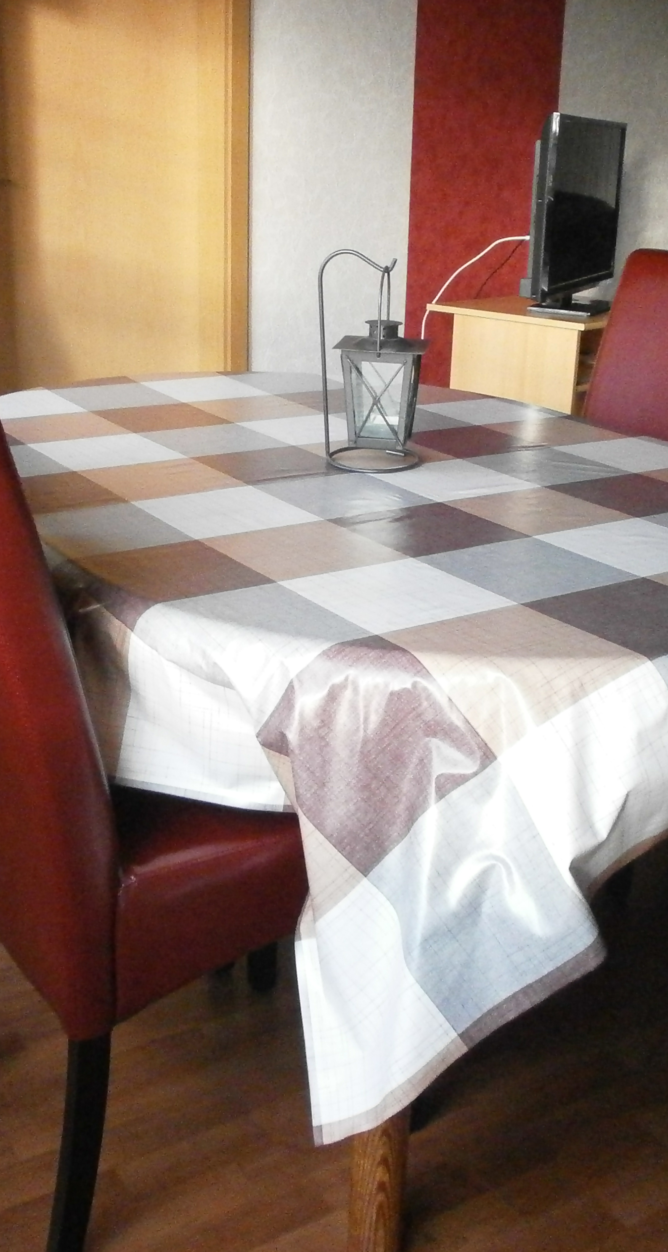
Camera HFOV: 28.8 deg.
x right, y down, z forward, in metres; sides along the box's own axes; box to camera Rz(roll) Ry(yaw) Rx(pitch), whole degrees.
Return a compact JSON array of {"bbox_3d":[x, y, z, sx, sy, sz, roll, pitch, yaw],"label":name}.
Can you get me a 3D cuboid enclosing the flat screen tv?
[{"bbox_3d":[0.682,-1.169,3.694,0.189,0.525,0.778,11,22,23],"label":"flat screen tv"}]

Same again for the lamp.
[{"bbox_3d":[0.062,-0.384,1.877,0.152,0.295,0.138,5,21,9],"label":"lamp"}]

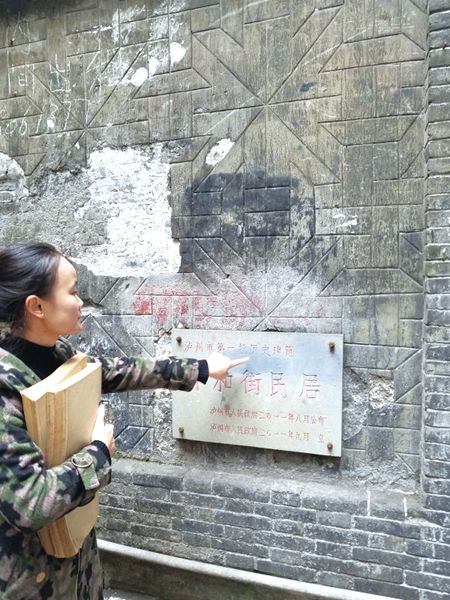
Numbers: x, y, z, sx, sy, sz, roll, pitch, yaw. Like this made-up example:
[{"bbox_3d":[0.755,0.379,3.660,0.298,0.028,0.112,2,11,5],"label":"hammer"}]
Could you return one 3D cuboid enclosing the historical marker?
[{"bbox_3d":[0.122,0.379,1.919,0.733,0.491,0.035,1,3,17],"label":"historical marker"}]

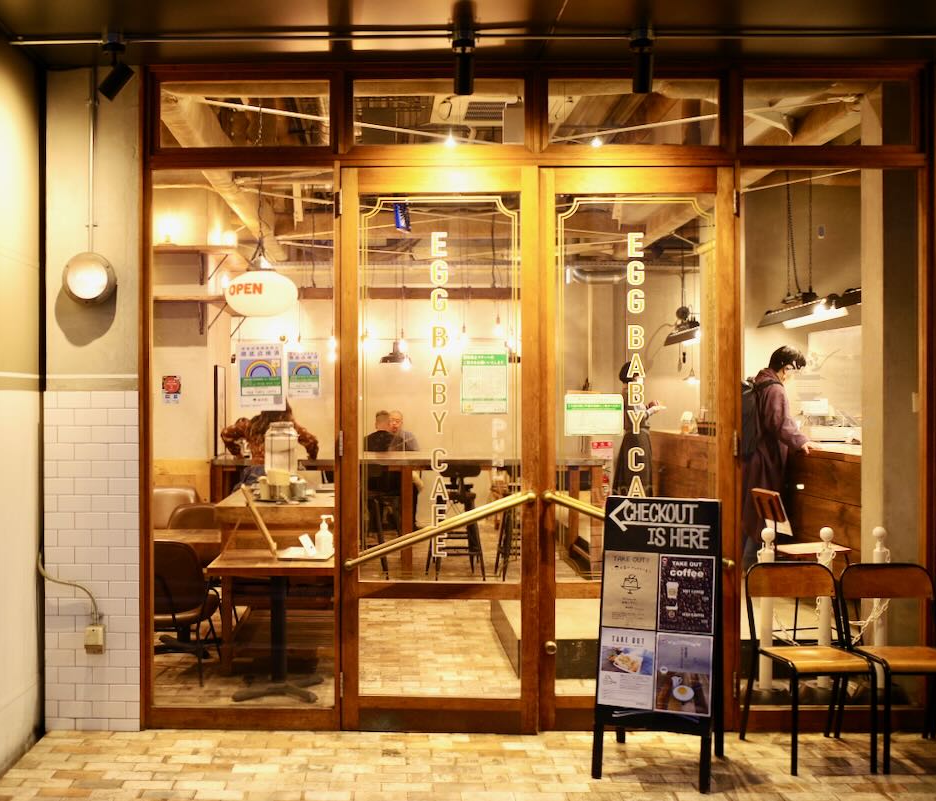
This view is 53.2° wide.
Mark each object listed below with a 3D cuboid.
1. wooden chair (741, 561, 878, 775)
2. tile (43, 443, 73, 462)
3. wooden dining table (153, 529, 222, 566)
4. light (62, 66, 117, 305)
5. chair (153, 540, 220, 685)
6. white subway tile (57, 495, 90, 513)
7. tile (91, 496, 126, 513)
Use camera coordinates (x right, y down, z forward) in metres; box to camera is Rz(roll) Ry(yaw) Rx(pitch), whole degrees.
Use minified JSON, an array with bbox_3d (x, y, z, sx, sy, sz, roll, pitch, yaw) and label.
[{"bbox_3d":[1.429,1.101,3.916,0.410,0.775,0.425,0,1,-7],"label":"wooden chair"},{"bbox_3d":[-1.845,0.231,4.224,0.131,0.075,0.010,0,0,1],"label":"tile"},{"bbox_3d":[-1.730,1.175,5.690,0.630,0.700,0.600,0,0,1],"label":"wooden dining table"},{"bbox_3d":[-1.700,-0.970,4.161,0.235,1.073,0.110,0,0,1],"label":"light"},{"bbox_3d":[-1.617,1.101,5.055,0.490,0.770,0.520,0,1,1],"label":"chair"},{"bbox_3d":[-1.779,0.464,4.225,0.150,0.075,0.010,0,0,1],"label":"white subway tile"},{"bbox_3d":[-1.617,0.461,4.199,0.148,0.075,0.009,0,1,1],"label":"tile"}]

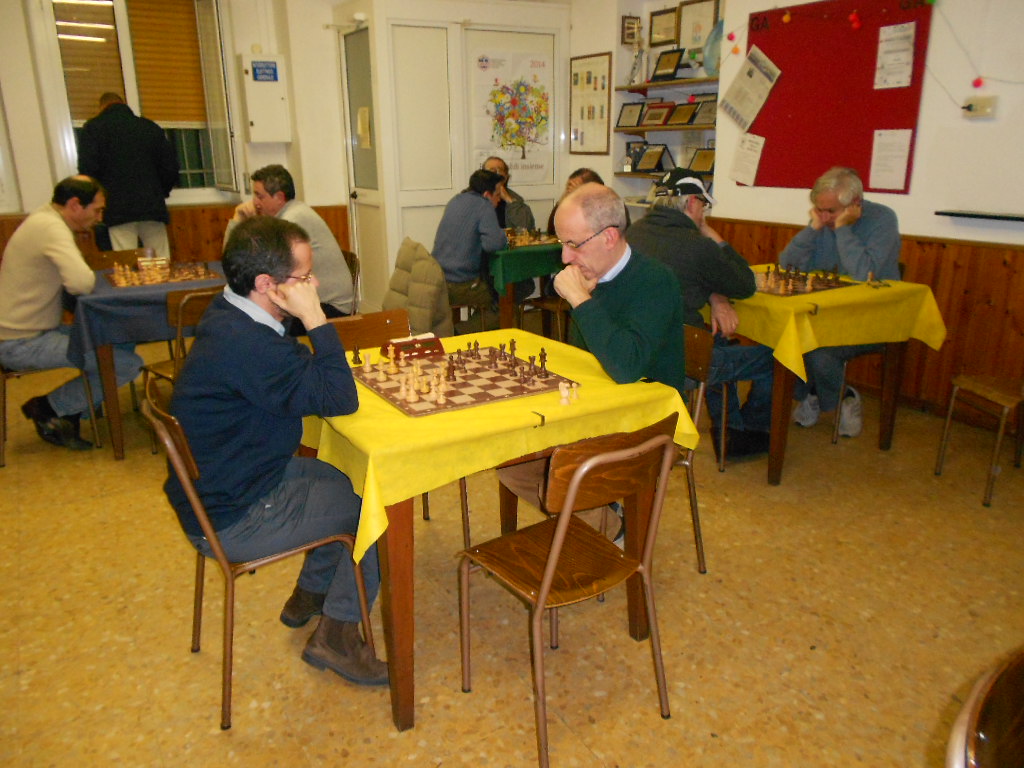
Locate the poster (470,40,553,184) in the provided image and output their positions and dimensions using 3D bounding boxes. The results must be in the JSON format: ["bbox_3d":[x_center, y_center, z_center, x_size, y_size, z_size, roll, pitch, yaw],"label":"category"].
[{"bbox_3d":[0.007,-2.155,6.266,0.700,1.000,0.020,-9,19,-27],"label":"poster"}]

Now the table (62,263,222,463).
[{"bbox_3d":[-1.742,-0.184,4.145,0.900,0.790,0.880,-11,19,-31],"label":"table"}]

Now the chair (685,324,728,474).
[{"bbox_3d":[0.705,0.014,3.307,0.460,0.830,0.420,-12,20,-32],"label":"chair"}]

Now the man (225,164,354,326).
[{"bbox_3d":[-1.256,-0.579,4.488,0.720,1.330,0.540,-10,19,-29],"label":"man"}]

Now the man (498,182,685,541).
[{"bbox_3d":[0.275,0.038,2.419,0.680,1.280,0.560,-10,20,-29],"label":"man"}]

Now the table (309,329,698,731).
[{"bbox_3d":[-0.144,0.344,2.296,0.860,0.775,0.860,-10,20,-29],"label":"table"}]

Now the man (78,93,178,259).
[{"bbox_3d":[-2.595,-1.067,5.316,0.580,1.730,0.380,-10,19,-28],"label":"man"}]

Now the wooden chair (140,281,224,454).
[{"bbox_3d":[-1.489,-0.064,3.628,0.460,0.840,0.420,15,23,42],"label":"wooden chair"}]

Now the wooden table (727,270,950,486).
[{"bbox_3d":[1.265,-0.102,3.709,0.860,0.775,0.860,-10,20,-29],"label":"wooden table"}]

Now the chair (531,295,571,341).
[{"bbox_3d":[0.319,-0.514,5.072,0.420,0.840,0.460,-14,21,-37],"label":"chair"}]

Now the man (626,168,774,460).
[{"bbox_3d":[0.852,-0.275,3.408,0.740,1.290,0.540,-10,19,-28],"label":"man"}]

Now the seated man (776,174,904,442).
[{"bbox_3d":[1.596,-0.402,3.830,0.700,1.310,0.540,-14,21,-37],"label":"seated man"}]

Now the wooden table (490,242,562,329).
[{"bbox_3d":[0.079,-0.590,5.324,0.860,0.775,0.860,-10,20,-29],"label":"wooden table"}]

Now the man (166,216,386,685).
[{"bbox_3d":[-0.591,0.193,2.005,0.600,1.240,0.520,-10,19,-28],"label":"man"}]

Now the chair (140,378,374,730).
[{"bbox_3d":[-0.660,0.400,2.048,0.470,0.820,0.430,-10,20,-29],"label":"chair"}]

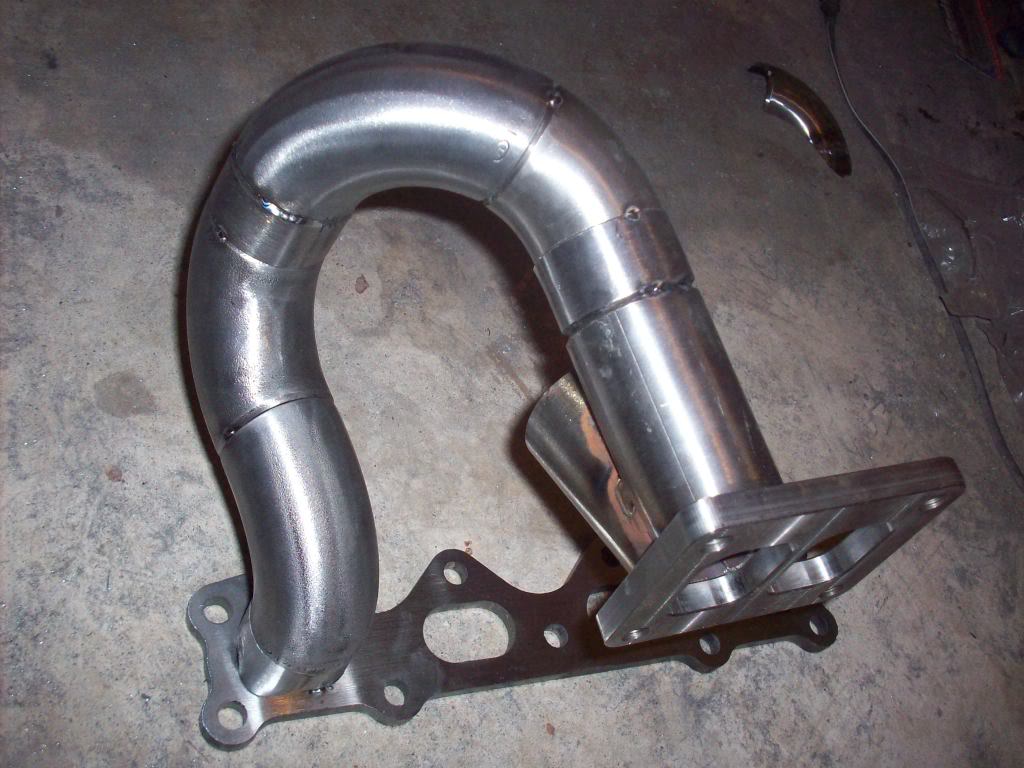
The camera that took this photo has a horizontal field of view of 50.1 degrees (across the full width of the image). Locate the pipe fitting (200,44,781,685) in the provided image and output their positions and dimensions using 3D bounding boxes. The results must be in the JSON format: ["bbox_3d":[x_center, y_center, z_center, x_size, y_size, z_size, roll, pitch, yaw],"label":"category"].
[{"bbox_3d":[-0.032,0.011,0.460,0.175,0.260,0.220,-9,57,-28],"label":"pipe fitting"}]

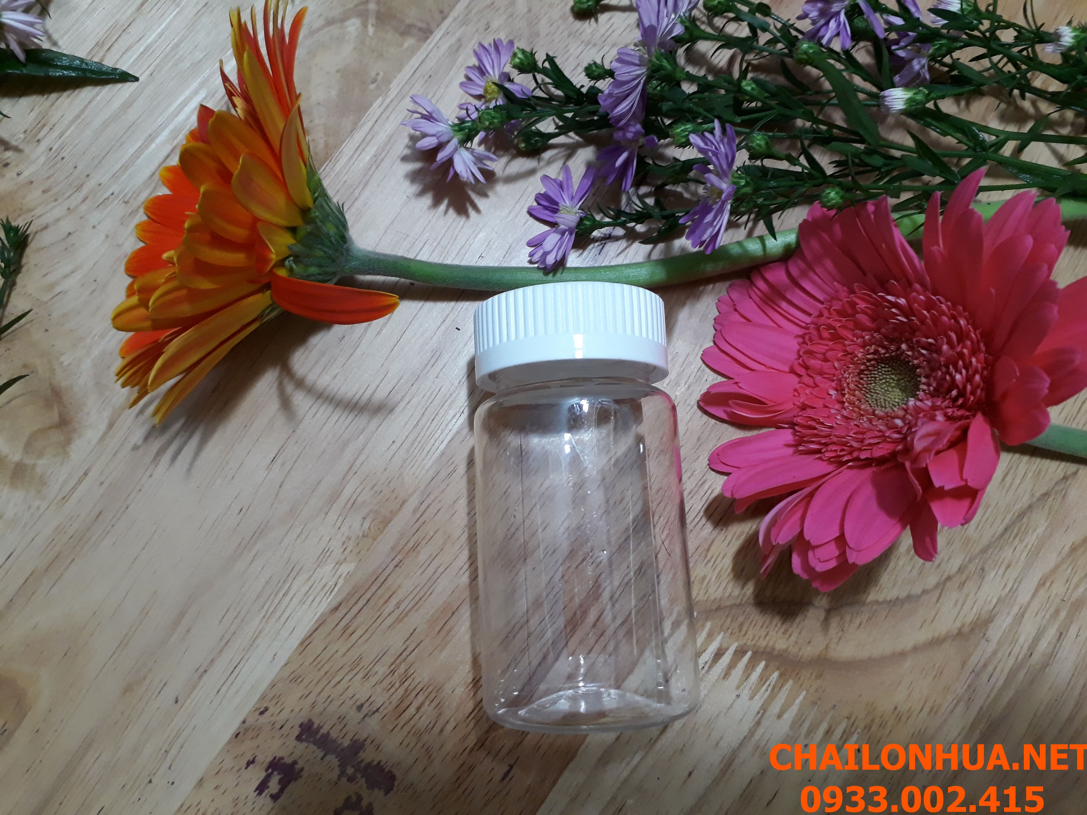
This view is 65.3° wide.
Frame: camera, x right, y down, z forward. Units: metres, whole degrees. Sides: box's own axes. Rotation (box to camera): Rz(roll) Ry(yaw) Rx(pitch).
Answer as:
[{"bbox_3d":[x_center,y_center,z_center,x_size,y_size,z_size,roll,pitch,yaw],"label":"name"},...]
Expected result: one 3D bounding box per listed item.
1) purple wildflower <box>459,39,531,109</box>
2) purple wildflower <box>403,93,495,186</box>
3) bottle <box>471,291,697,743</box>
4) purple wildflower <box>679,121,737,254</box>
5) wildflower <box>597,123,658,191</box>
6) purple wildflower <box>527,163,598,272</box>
[{"bbox_3d":[-0.013,-0.088,0.230,0.025,0.012,0.027,-27,75,34],"label":"purple wildflower"},{"bbox_3d":[-0.025,-0.070,0.220,0.015,0.024,0.028,-40,79,21],"label":"purple wildflower"},{"bbox_3d":[0.008,0.023,0.193,0.046,0.046,0.092,-3,77,-1],"label":"bottle"},{"bbox_3d":[0.042,-0.057,0.219,0.014,0.027,0.032,-5,77,-8],"label":"purple wildflower"},{"bbox_3d":[0.022,-0.068,0.225,0.014,0.020,0.020,-25,79,-9],"label":"wildflower"},{"bbox_3d":[0.005,-0.049,0.220,0.014,0.024,0.025,3,76,-26],"label":"purple wildflower"}]

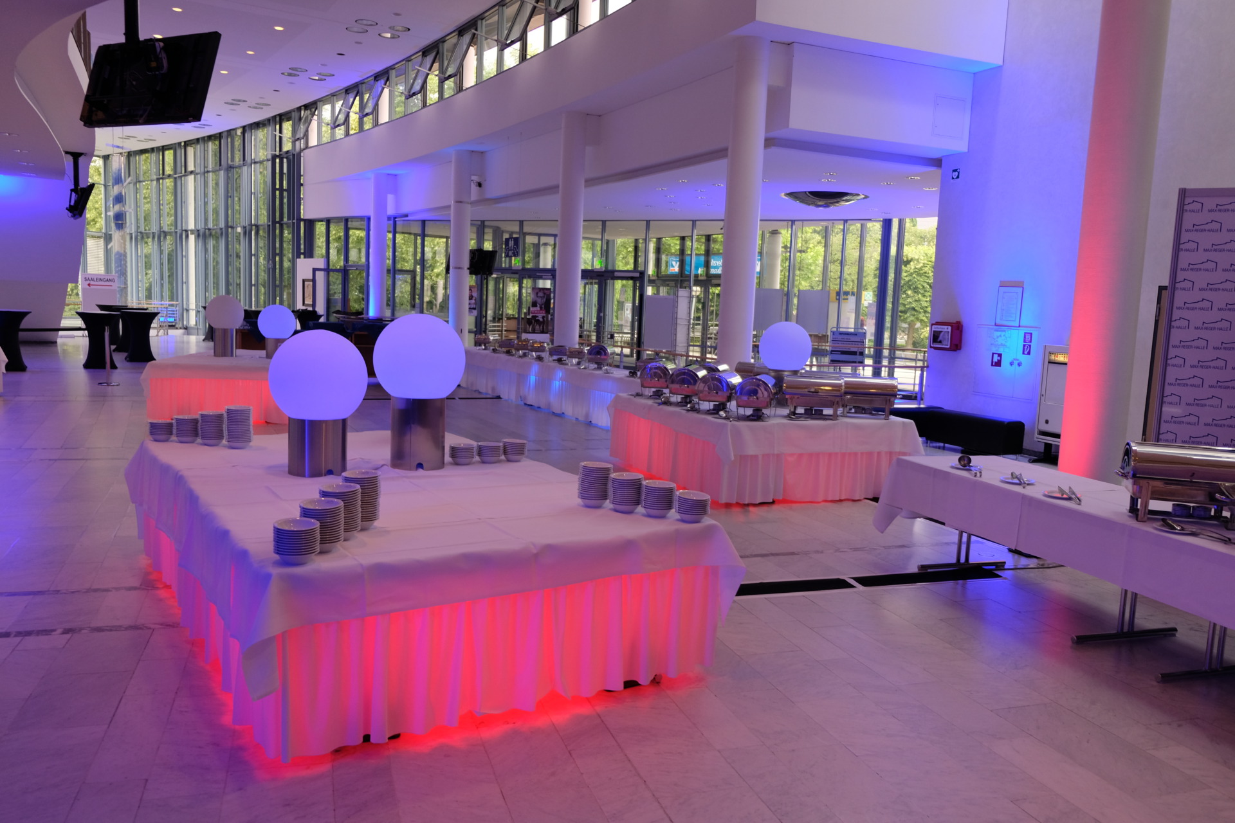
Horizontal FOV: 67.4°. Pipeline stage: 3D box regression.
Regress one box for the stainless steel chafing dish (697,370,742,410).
[{"bbox_3d":[0.959,-0.183,8.553,0.330,0.370,0.560,5,7,18],"label":"stainless steel chafing dish"}]

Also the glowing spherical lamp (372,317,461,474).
[{"bbox_3d":[-1.111,-0.117,5.182,0.518,0.858,0.518,2,7,0],"label":"glowing spherical lamp"}]

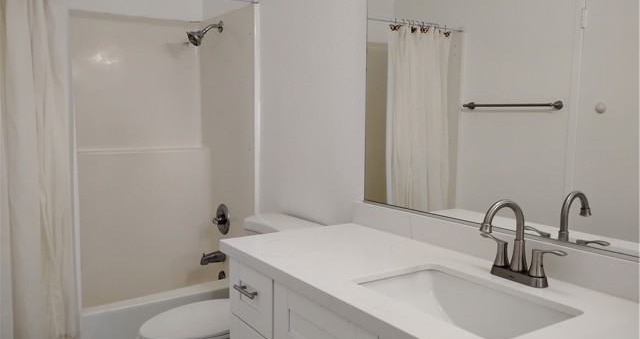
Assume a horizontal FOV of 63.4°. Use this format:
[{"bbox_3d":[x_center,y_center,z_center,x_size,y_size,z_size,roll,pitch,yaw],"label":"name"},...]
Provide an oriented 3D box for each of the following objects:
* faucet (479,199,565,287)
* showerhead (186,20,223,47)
[{"bbox_3d":[0.468,0.181,1.302,0.181,0.214,0.252,-4,7,-34],"label":"faucet"},{"bbox_3d":[-0.651,-0.771,2.926,0.202,0.152,0.085,-4,7,-34],"label":"showerhead"}]

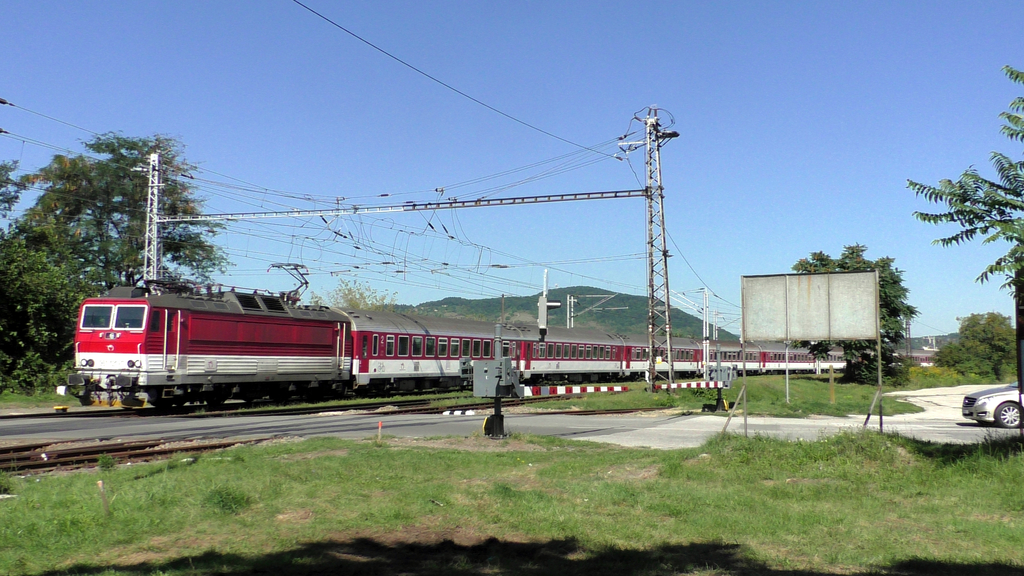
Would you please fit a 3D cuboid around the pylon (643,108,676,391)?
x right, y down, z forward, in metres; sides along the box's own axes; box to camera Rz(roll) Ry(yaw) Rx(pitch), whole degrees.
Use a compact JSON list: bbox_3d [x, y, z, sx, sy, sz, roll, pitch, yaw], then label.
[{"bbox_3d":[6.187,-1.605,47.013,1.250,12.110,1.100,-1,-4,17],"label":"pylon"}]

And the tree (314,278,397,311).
[{"bbox_3d":[-10.539,2.962,74.967,5.800,7.220,5.500,1,-4,-8],"label":"tree"}]

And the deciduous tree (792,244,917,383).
[{"bbox_3d":[24.631,1.882,80.058,8.800,10.070,8.200,-1,-4,17],"label":"deciduous tree"}]

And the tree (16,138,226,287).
[{"bbox_3d":[-23.181,-1.638,66.252,12.300,15.170,11.500,2,-4,-19],"label":"tree"}]

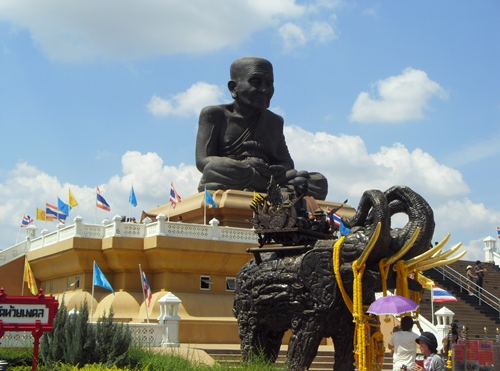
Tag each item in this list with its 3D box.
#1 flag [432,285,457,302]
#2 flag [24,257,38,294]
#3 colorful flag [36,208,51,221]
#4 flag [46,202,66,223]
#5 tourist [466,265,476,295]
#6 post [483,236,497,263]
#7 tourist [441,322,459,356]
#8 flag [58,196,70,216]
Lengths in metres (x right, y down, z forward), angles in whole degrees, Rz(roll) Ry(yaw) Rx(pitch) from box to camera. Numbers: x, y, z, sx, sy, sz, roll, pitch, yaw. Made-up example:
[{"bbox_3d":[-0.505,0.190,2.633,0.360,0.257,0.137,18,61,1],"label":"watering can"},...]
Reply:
[{"bbox_3d":[7.182,3.997,31.800,0.899,0.621,0.120,-2,-11,12],"label":"flag"},{"bbox_3d":[-5.342,2.226,21.200,0.347,0.953,0.180,3,-11,-14],"label":"flag"},{"bbox_3d":[-9.778,1.406,41.300,0.734,0.655,0.150,3,-11,-13],"label":"colorful flag"},{"bbox_3d":[-9.035,1.294,40.500,0.967,0.987,0.200,2,-11,-12],"label":"flag"},{"bbox_3d":[11.536,4.933,45.100,0.500,1.570,0.450,0,-10,7],"label":"tourist"},{"bbox_3d":[14.470,3.874,52.300,0.570,1.700,0.570,7,-12,-28],"label":"post"},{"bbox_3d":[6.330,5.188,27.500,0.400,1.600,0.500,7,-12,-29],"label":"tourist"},{"bbox_3d":[-8.294,0.974,38.900,0.610,0.893,0.200,2,-11,-12],"label":"flag"}]

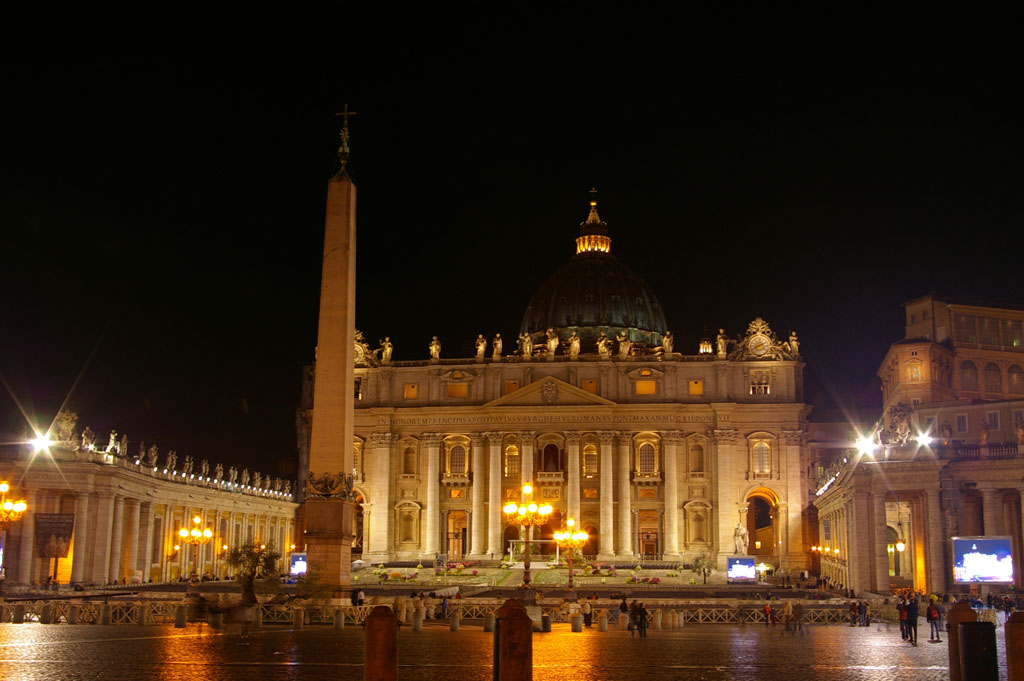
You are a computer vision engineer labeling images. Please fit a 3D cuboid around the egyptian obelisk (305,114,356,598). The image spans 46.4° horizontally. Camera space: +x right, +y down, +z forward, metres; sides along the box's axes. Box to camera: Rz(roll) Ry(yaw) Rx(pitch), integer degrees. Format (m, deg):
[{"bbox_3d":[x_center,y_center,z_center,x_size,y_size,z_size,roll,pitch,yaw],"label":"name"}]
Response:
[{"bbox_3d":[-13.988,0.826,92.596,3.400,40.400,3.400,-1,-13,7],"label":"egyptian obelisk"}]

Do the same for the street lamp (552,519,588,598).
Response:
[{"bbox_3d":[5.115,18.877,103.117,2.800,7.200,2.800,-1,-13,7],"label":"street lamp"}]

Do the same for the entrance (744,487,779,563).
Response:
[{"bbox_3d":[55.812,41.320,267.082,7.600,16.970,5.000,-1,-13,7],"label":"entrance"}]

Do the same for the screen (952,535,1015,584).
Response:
[{"bbox_3d":[53.103,24.763,134.358,6.350,5.300,0.600,-3,-13,14],"label":"screen"}]

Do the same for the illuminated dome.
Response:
[{"bbox_3d":[29.372,-25.532,425.034,52.500,59.460,52.500,-1,-13,7],"label":"illuminated dome"}]

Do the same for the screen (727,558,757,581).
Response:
[{"bbox_3d":[38.404,38.024,199.320,5.000,4.020,0.600,-1,-13,7],"label":"screen"}]

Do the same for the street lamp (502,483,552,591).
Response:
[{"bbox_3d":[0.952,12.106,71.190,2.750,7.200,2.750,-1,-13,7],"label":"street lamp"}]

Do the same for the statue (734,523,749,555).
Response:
[{"bbox_3d":[39.081,33.752,203.275,2.400,5.640,1.900,-1,-13,7],"label":"statue"}]

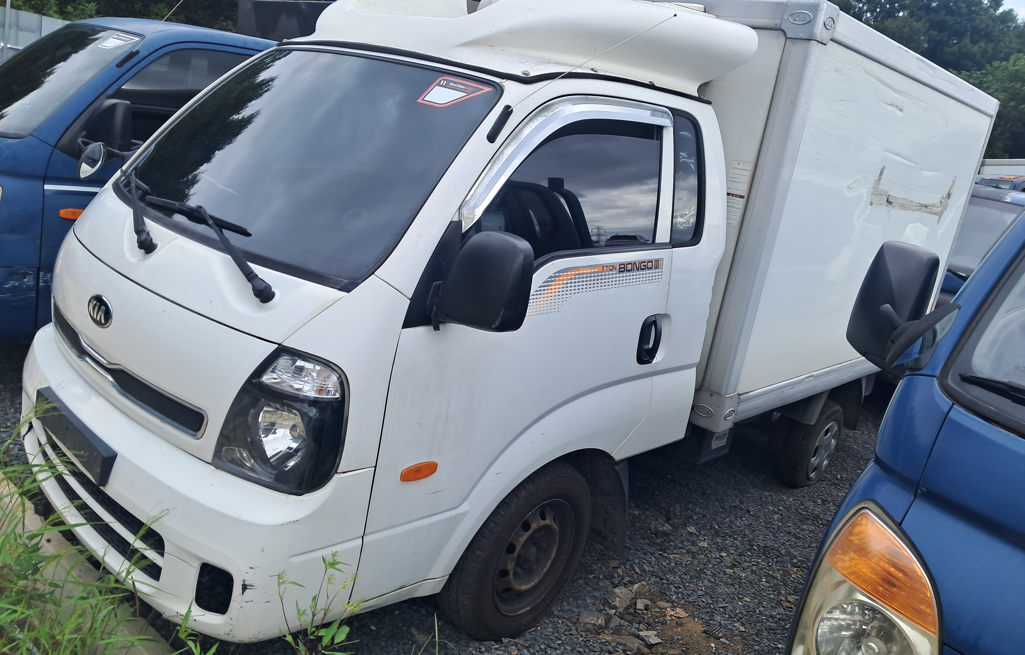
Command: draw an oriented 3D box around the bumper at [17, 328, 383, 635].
[{"bbox_3d":[-1.152,0.358,2.463,1.707,0.505,0.424,22,19,38],"label":"bumper"}]

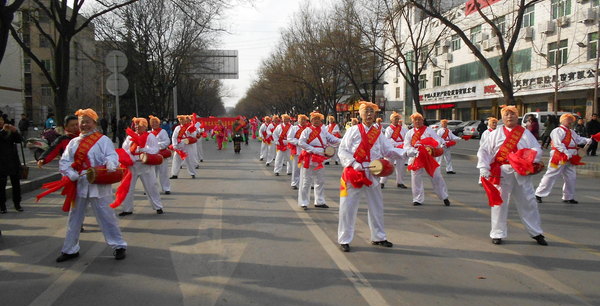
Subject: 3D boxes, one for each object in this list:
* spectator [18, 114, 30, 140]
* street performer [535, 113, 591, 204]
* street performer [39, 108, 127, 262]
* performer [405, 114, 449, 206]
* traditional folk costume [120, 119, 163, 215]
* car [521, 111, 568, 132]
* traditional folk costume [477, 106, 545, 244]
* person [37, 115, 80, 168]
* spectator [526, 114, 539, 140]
[{"bbox_3d":[-13.711,-1.090,22.480,0.450,1.700,0.550,2,5,30],"label":"spectator"},{"bbox_3d":[4.943,0.080,8.478,0.950,1.680,0.570,-1,4,-9],"label":"street performer"},{"bbox_3d":[-2.415,0.331,5.067,0.880,1.670,0.570,-1,4,-14],"label":"street performer"},{"bbox_3d":[2.354,0.192,8.386,0.800,1.410,0.550,1,4,12],"label":"performer"},{"bbox_3d":[-2.649,0.204,7.534,0.720,1.570,0.550,0,4,-3],"label":"traditional folk costume"},{"bbox_3d":[16.050,-1.607,28.258,4.000,1.900,1.650,-1,4,-14],"label":"car"},{"bbox_3d":[2.674,0.263,5.734,0.800,1.710,0.550,1,4,14],"label":"traditional folk costume"},{"bbox_3d":[-3.264,0.273,6.300,0.800,1.594,0.500,-2,4,-17],"label":"person"},{"bbox_3d":[11.361,-1.049,22.000,0.420,1.660,0.520,-2,4,-24],"label":"spectator"}]

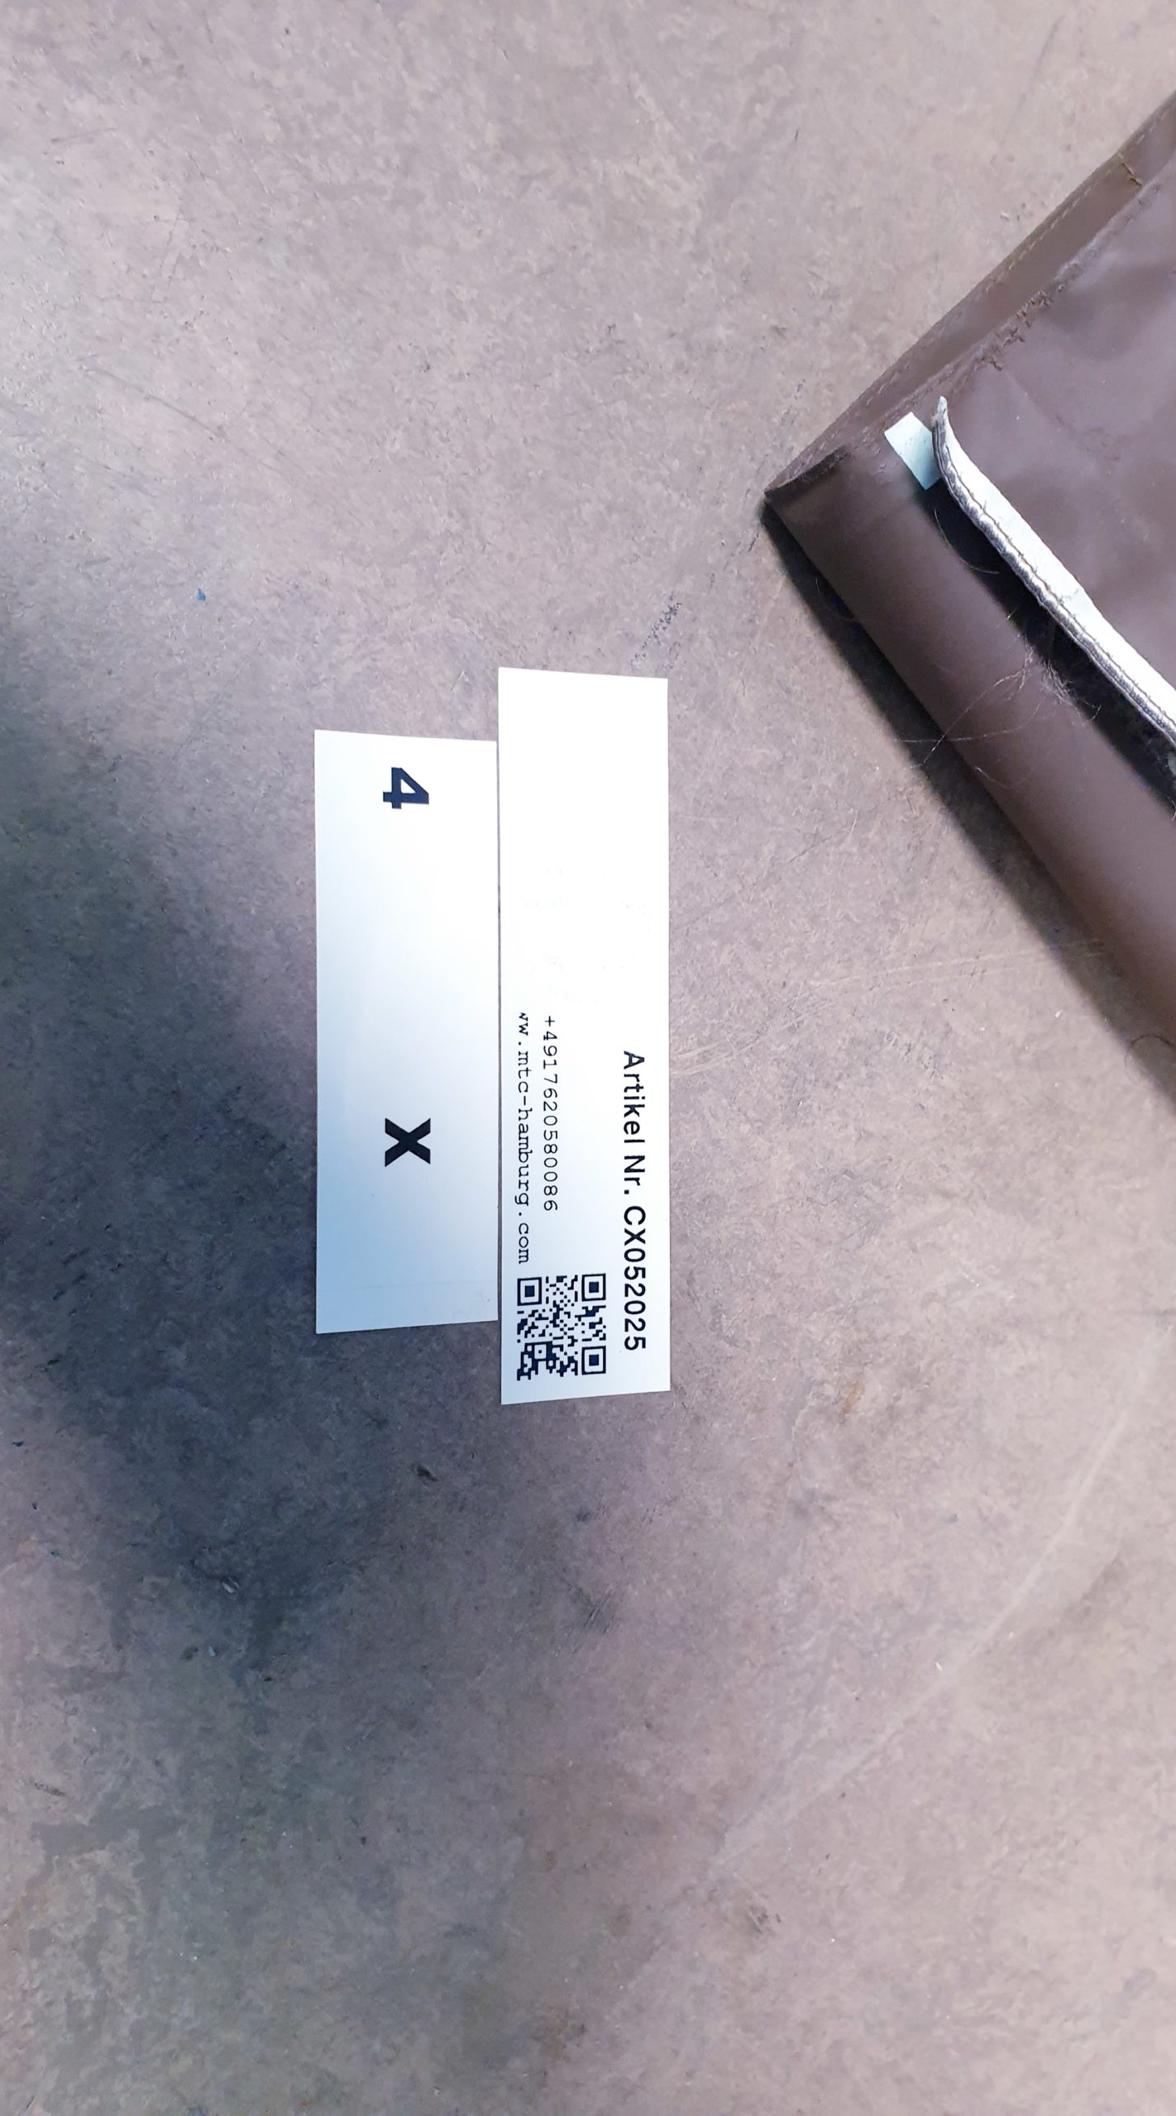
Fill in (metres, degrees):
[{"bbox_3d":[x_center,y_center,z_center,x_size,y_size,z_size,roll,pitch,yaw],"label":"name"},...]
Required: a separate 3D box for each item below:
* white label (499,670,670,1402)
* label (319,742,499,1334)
[{"bbox_3d":[0.000,-0.003,0.221,0.025,0.001,0.101,-1,91,-20],"label":"white label"},{"bbox_3d":[-0.024,-0.003,0.213,0.025,0.001,0.079,0,91,-20],"label":"label"}]

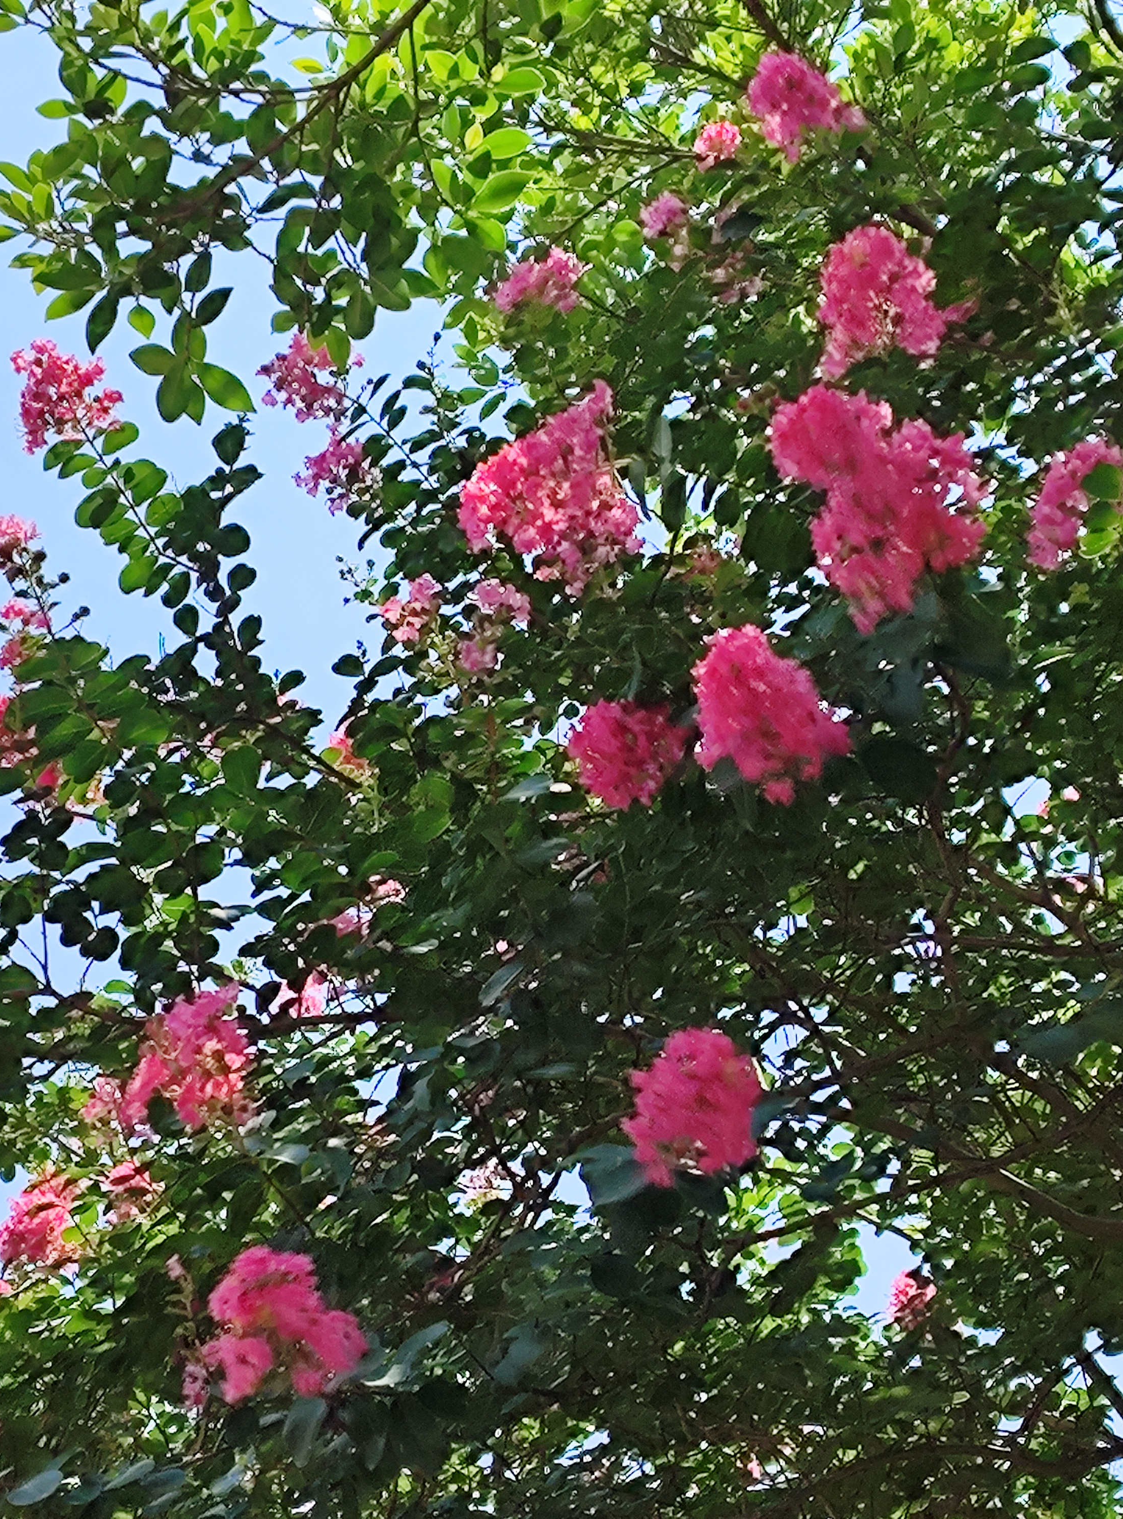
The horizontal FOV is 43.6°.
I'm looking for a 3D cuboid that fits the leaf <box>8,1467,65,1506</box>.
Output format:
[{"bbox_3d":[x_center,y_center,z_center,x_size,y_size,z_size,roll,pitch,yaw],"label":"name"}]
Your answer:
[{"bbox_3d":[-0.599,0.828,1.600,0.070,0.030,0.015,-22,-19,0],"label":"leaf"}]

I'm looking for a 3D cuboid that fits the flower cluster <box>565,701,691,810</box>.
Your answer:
[{"bbox_3d":[0.090,-0.005,1.900,0.169,0.145,0.127,0,-32,0],"label":"flower cluster"}]

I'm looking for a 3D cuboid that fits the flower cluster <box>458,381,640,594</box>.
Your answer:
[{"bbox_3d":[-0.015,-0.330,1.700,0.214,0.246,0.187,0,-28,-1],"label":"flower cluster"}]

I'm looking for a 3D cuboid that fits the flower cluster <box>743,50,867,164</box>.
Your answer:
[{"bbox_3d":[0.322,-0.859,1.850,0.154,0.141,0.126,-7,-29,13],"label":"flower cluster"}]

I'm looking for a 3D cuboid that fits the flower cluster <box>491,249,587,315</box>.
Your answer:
[{"bbox_3d":[-0.040,-0.866,2.550,0.170,0.117,0.114,0,-32,0],"label":"flower cluster"}]

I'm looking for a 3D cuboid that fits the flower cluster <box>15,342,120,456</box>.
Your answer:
[{"bbox_3d":[-0.704,-0.518,2.000,0.158,0.160,0.129,0,-32,0],"label":"flower cluster"}]

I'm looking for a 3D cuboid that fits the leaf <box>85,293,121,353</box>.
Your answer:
[{"bbox_3d":[-0.620,-0.590,1.901,0.036,0.012,0.086,17,-69,-23],"label":"leaf"}]

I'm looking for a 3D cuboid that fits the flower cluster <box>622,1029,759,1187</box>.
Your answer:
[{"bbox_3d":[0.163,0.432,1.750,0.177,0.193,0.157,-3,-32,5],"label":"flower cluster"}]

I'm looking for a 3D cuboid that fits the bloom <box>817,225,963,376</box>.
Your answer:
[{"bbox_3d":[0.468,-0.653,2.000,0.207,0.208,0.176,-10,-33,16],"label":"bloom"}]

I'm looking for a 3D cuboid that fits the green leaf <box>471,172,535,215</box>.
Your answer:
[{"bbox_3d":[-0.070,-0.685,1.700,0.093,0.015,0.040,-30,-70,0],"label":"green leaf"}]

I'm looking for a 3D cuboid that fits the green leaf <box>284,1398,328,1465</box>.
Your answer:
[{"bbox_3d":[-0.278,0.744,1.551,0.035,0.070,0.012,18,-9,-6],"label":"green leaf"}]

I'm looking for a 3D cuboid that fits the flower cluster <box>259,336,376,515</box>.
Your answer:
[{"bbox_3d":[-0.409,-0.559,2.350,0.196,0.290,0.194,0,-32,0],"label":"flower cluster"}]

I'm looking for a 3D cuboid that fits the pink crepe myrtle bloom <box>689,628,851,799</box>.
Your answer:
[{"bbox_3d":[0.241,-0.051,1.600,0.178,0.192,0.156,-5,-28,9],"label":"pink crepe myrtle bloom"}]

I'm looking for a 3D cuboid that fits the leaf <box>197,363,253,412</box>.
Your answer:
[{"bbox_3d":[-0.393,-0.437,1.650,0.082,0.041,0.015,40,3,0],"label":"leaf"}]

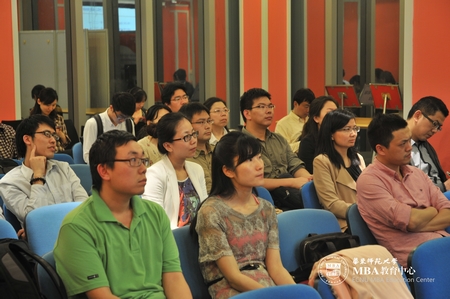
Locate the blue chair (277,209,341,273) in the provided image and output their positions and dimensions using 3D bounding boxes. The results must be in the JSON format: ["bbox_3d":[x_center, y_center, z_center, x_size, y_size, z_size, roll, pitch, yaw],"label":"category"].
[{"bbox_3d":[0.487,0.722,4.873,0.500,0.820,0.560,-4,8,-26],"label":"blue chair"}]

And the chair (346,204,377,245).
[{"bbox_3d":[0.939,0.694,5.048,0.500,0.820,0.560,-5,9,-33],"label":"chair"}]

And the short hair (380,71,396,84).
[{"bbox_3d":[1.430,-0.627,9.200,0.160,0.140,0.180,-1,8,0],"label":"short hair"}]

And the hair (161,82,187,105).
[{"bbox_3d":[-0.345,-0.379,7.100,0.160,0.150,0.180,-6,9,-35],"label":"hair"}]

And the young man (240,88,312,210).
[{"bbox_3d":[0.346,0.291,6.352,0.520,1.291,0.800,-5,9,-33],"label":"young man"}]

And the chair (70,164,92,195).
[{"bbox_3d":[-0.786,0.528,6.452,0.500,0.820,0.560,-4,8,-25],"label":"chair"}]

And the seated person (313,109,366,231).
[{"bbox_3d":[0.767,0.402,5.756,0.470,1.218,0.780,-6,9,-37],"label":"seated person"}]

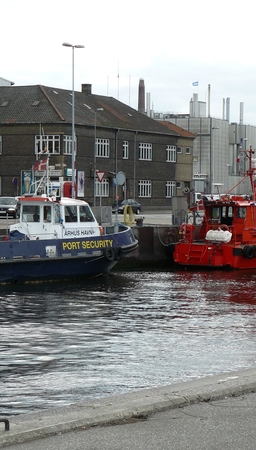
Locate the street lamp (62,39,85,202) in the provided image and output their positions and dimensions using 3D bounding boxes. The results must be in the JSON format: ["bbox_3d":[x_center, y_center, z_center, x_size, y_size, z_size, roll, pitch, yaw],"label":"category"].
[{"bbox_3d":[-3.018,-5.064,73.904,1.400,10.000,0.350,0,2,-32],"label":"street lamp"}]

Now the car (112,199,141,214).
[{"bbox_3d":[0.000,-1.767,116.490,1.700,1.420,4.200,1,1,27],"label":"car"}]

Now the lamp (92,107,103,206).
[{"bbox_3d":[-2.284,-4.750,100.918,0.900,8.150,0.300,1,1,26],"label":"lamp"}]

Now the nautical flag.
[{"bbox_3d":[-3.881,-2.679,59.400,0.620,0.550,0.120,0,1,-6],"label":"nautical flag"}]

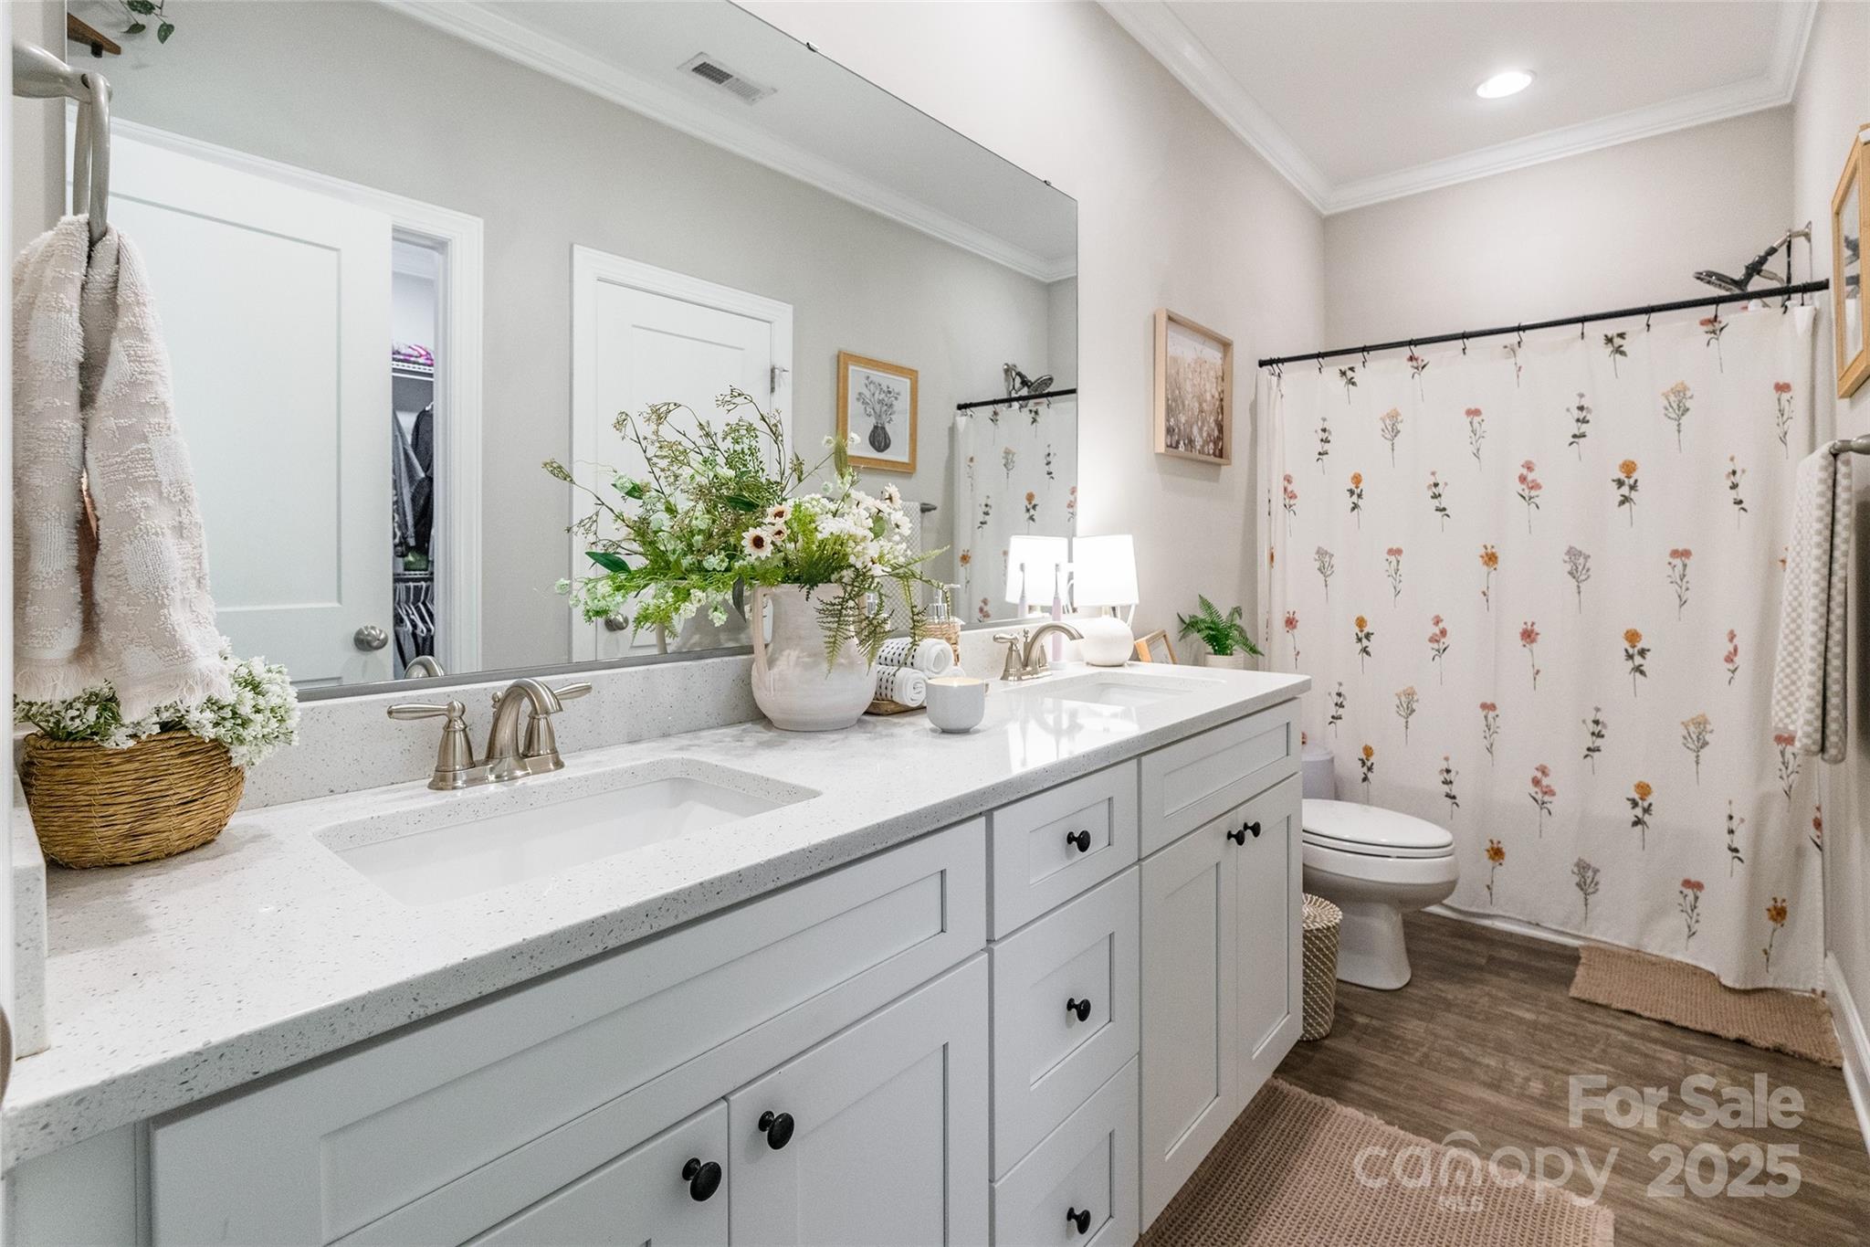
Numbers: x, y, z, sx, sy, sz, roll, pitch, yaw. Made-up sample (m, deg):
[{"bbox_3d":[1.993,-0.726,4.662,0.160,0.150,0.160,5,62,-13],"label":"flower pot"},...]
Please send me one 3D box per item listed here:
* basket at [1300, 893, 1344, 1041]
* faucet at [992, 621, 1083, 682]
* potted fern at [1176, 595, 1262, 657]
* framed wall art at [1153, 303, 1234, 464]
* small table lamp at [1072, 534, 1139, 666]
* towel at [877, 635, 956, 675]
[{"bbox_3d":[0.962,0.893,2.199,0.235,0.265,0.235,4,6,42],"label":"basket"},{"bbox_3d":[0.256,0.059,1.915,0.158,0.128,0.245,4,6,42],"label":"faucet"},{"bbox_3d":[0.928,0.052,2.691,0.235,0.290,0.240,4,6,42],"label":"potted fern"},{"bbox_3d":[0.866,-0.776,2.759,0.045,0.435,0.490,4,6,42],"label":"framed wall art"},{"bbox_3d":[0.441,-0.064,2.150,0.170,0.330,0.170,0,5,0],"label":"small table lamp"},{"bbox_3d":[-0.055,0.050,1.569,0.190,0.073,0.078,4,6,42],"label":"towel"}]

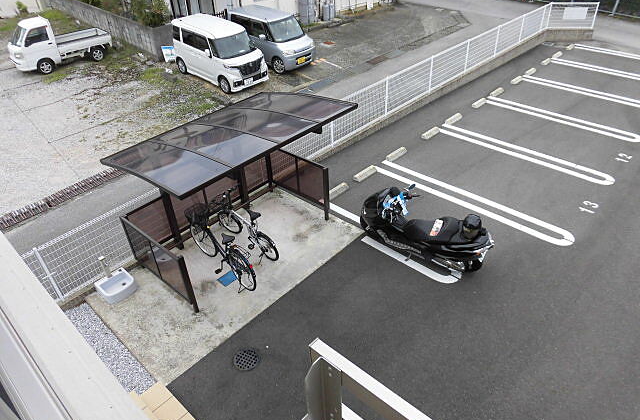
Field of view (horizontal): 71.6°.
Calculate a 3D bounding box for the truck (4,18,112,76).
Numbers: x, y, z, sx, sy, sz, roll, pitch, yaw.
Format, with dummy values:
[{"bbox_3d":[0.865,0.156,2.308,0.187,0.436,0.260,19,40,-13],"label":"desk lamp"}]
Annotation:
[{"bbox_3d":[-10.229,-6.651,17.474,3.400,1.790,1.475,-28,44,-33],"label":"truck"}]

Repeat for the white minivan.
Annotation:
[{"bbox_3d":[-3.303,-5.130,14.466,3.400,1.785,1.475,30,45,35],"label":"white minivan"}]

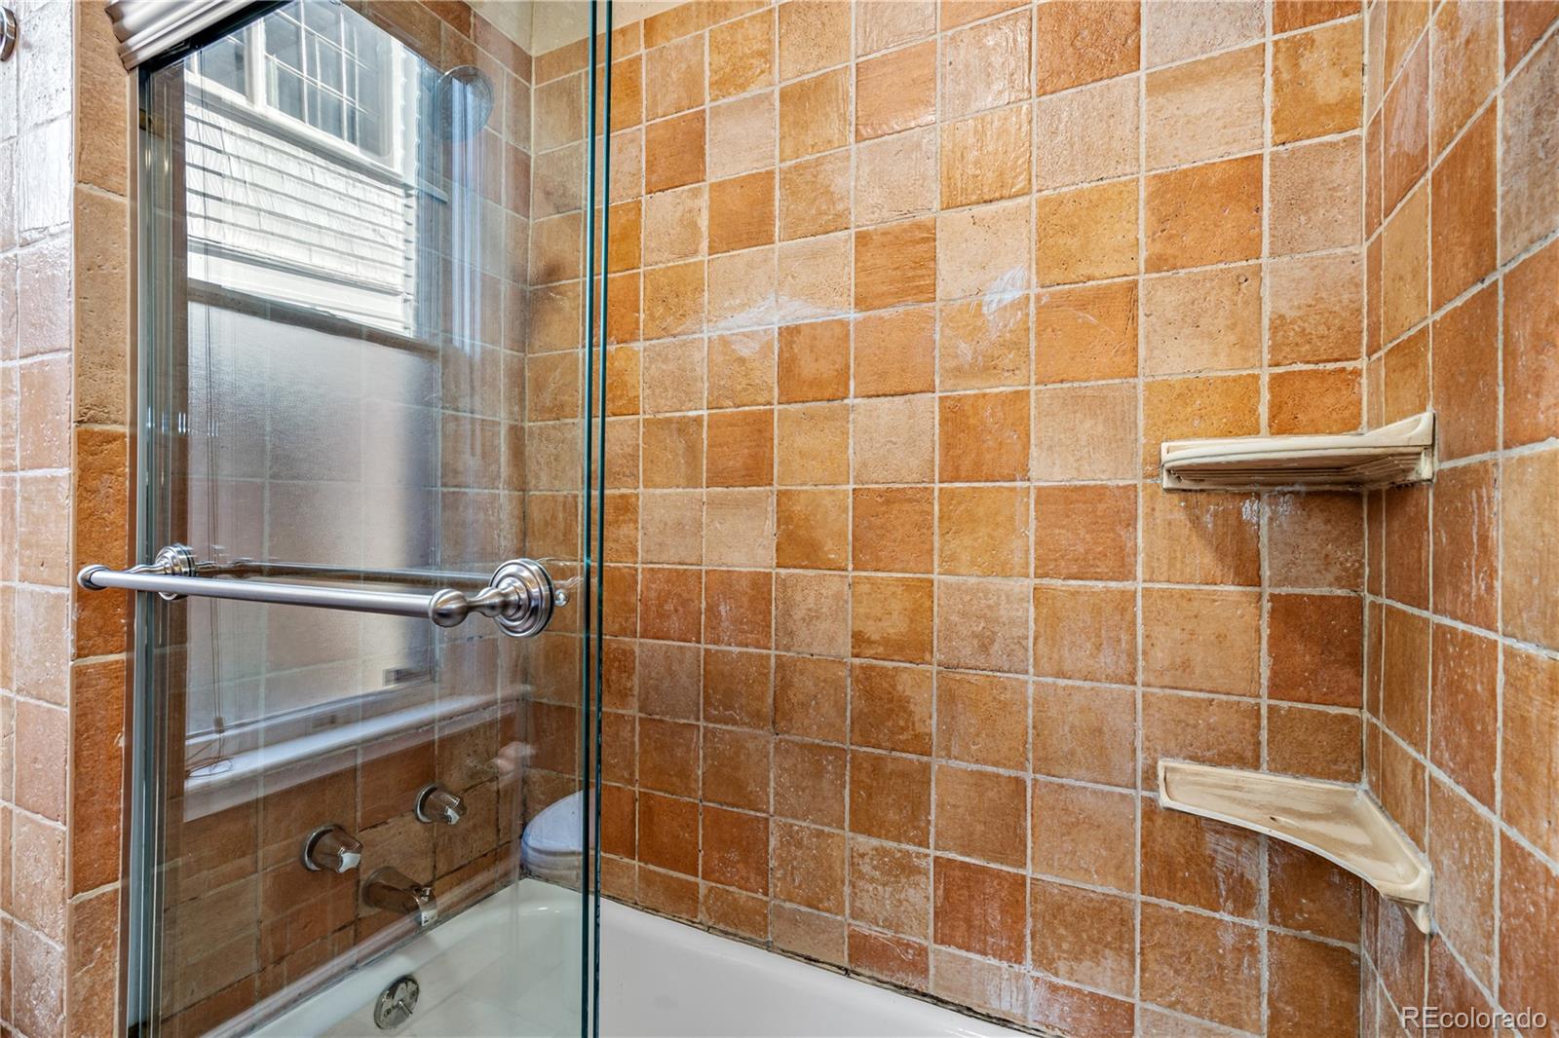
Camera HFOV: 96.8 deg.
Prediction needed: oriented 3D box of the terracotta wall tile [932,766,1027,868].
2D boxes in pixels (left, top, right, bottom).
[{"bbox_3d":[0.326,0.477,1.125,0.145,0.141,0.012,0,-1,26],"label":"terracotta wall tile"}]

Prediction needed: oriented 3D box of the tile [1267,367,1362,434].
[{"bbox_3d":[0.725,-0.130,0.939,0.100,0.144,0.012,0,0,26],"label":"tile"}]

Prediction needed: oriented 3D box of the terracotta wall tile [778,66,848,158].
[{"bbox_3d":[0.065,-0.747,1.288,0.143,0.141,0.012,0,-1,26],"label":"terracotta wall tile"}]

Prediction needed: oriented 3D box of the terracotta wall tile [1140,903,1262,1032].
[{"bbox_3d":[0.604,0.639,0.997,0.147,0.147,0.010,0,0,26],"label":"terracotta wall tile"}]

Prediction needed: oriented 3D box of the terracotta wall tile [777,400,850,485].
[{"bbox_3d":[0.062,-0.134,1.264,0.144,0.145,0.011,0,0,26],"label":"terracotta wall tile"}]

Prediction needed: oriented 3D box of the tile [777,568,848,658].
[{"bbox_3d":[0.059,0.174,1.265,0.142,0.146,0.012,0,0,26],"label":"tile"}]

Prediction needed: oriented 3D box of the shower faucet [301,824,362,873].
[{"bbox_3d":[-0.735,0.553,1.151,0.072,0.070,0.070,0,0,26],"label":"shower faucet"}]

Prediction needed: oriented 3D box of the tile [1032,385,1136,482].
[{"bbox_3d":[0.470,-0.132,1.065,0.144,0.144,0.012,0,0,26],"label":"tile"}]

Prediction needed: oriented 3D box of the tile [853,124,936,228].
[{"bbox_3d":[0.201,-0.588,1.199,0.144,0.144,0.011,0,0,26],"label":"tile"}]

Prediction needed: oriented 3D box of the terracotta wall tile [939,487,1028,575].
[{"bbox_3d":[0.332,0.020,1.129,0.145,0.146,0.011,0,0,26],"label":"terracotta wall tile"}]

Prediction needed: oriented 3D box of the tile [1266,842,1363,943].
[{"bbox_3d":[0.717,0.483,0.933,0.103,0.147,0.011,0,0,26],"label":"tile"}]

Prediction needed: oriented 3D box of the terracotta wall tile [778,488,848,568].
[{"bbox_3d":[0.061,0.019,1.263,0.144,0.146,0.011,0,0,26],"label":"terracotta wall tile"}]

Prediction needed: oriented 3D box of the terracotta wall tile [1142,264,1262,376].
[{"bbox_3d":[0.614,-0.287,1.012,0.148,0.145,0.012,0,-1,26],"label":"terracotta wall tile"}]

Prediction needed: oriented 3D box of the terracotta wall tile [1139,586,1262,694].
[{"bbox_3d":[0.605,0.177,0.996,0.144,0.146,0.012,0,0,26],"label":"terracotta wall tile"}]

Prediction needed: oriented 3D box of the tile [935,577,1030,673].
[{"bbox_3d":[0.330,0.171,1.127,0.147,0.144,0.012,0,-1,26],"label":"tile"}]

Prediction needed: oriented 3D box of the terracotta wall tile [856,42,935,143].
[{"bbox_3d":[0.202,-0.739,1.202,0.143,0.141,0.012,0,-1,26],"label":"terracotta wall tile"}]

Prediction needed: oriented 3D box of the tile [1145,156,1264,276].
[{"bbox_3d":[0.610,-0.435,0.998,0.144,0.143,0.012,0,0,26],"label":"tile"}]

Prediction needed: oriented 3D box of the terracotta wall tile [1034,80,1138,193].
[{"bbox_3d":[0.476,-0.591,1.073,0.146,0.144,0.010,0,0,26],"label":"terracotta wall tile"}]

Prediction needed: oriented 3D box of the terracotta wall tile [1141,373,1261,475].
[{"bbox_3d":[0.607,-0.131,0.997,0.144,0.144,0.012,0,0,26],"label":"terracotta wall tile"}]

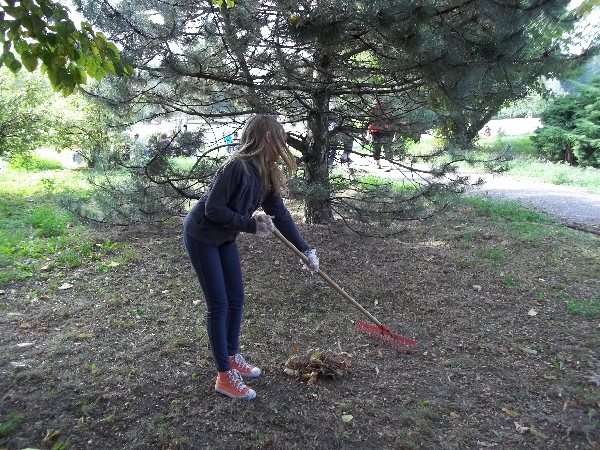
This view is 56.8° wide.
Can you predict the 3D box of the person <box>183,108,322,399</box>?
[{"bbox_3d":[-0.290,0.166,2.957,0.660,1.460,0.520,4,12,21],"label":"person"}]

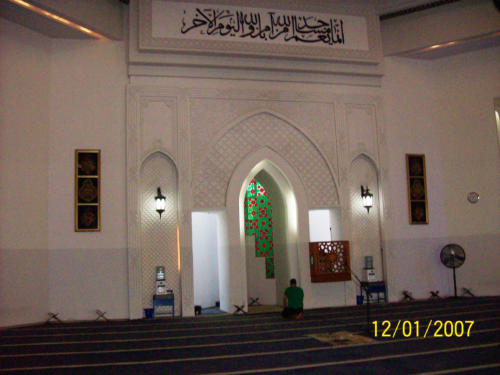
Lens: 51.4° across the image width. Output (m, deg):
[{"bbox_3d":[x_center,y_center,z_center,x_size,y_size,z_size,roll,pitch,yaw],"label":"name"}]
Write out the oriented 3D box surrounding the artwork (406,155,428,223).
[{"bbox_3d":[5.186,0.044,16.077,0.695,2.205,0.060,0,-8,-14],"label":"artwork"}]

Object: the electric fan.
[{"bbox_3d":[6.011,2.492,15.329,0.695,1.559,0.447,-5,-8,16],"label":"electric fan"}]

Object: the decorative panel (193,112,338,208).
[{"bbox_3d":[0.476,-0.793,14.855,4.320,2.801,0.119,0,-8,-14],"label":"decorative panel"}]

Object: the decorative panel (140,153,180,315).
[{"bbox_3d":[-2.367,1.230,13.950,1.013,4.469,0.159,0,-8,-14],"label":"decorative panel"}]

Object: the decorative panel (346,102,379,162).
[{"bbox_3d":[3.375,-1.677,15.691,1.013,1.808,0.099,0,-8,-14],"label":"decorative panel"}]

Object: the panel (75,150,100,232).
[{"bbox_3d":[-4.266,0.069,13.676,0.675,2.205,0.060,0,-8,-14],"label":"panel"}]

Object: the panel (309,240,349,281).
[{"bbox_3d":[2.290,2.105,14.738,1.232,1.122,0.119,0,-8,-14],"label":"panel"}]

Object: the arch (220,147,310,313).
[{"bbox_3d":[0.478,1.136,14.672,2.404,4.668,0.397,0,-8,-14],"label":"arch"}]

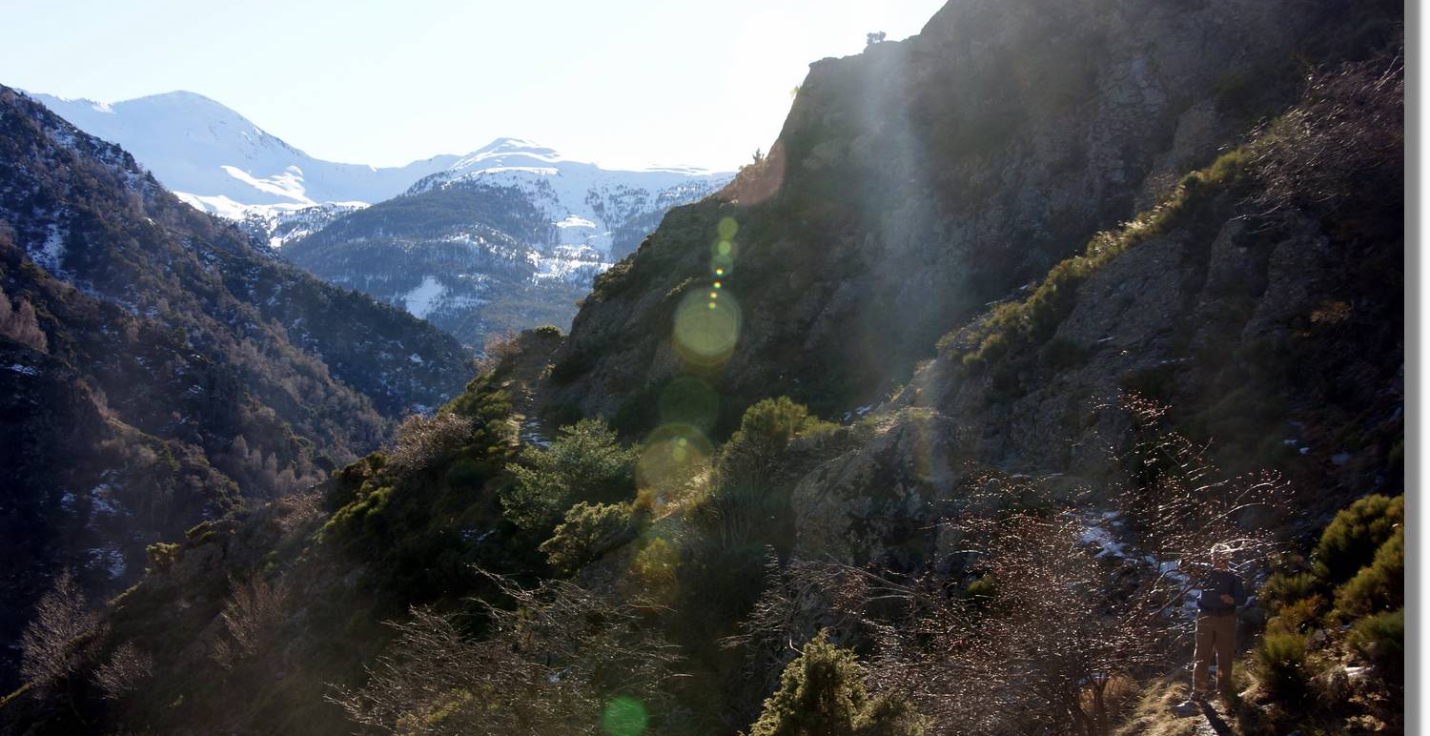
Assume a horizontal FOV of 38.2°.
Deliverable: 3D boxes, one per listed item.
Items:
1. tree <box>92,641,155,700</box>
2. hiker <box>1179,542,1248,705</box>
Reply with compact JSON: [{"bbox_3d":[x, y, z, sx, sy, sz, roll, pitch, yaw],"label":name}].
[{"bbox_3d":[-23.773,12.216,83.000,2.500,2.400,2.400,0,2,0],"label":"tree"},{"bbox_3d":[5.483,2.770,22.500,0.580,1.730,0.400,1,2,22],"label":"hiker"}]

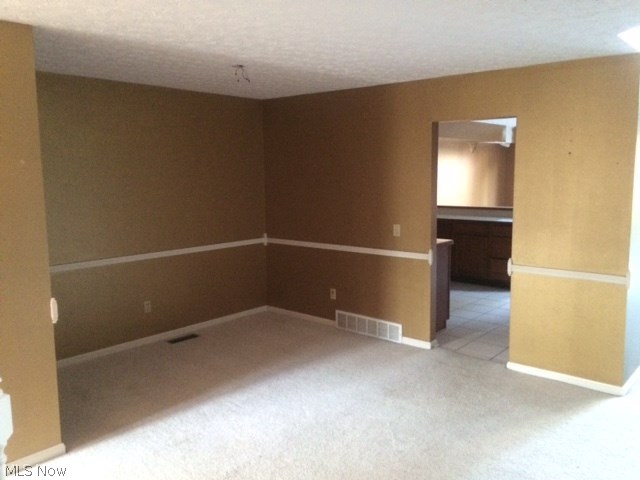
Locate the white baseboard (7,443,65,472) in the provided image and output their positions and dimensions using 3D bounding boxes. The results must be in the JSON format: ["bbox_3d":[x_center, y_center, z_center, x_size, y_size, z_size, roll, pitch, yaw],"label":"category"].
[{"bbox_3d":[-1.612,1.244,3.054,0.015,0.069,0.320,6,10,39],"label":"white baseboard"}]

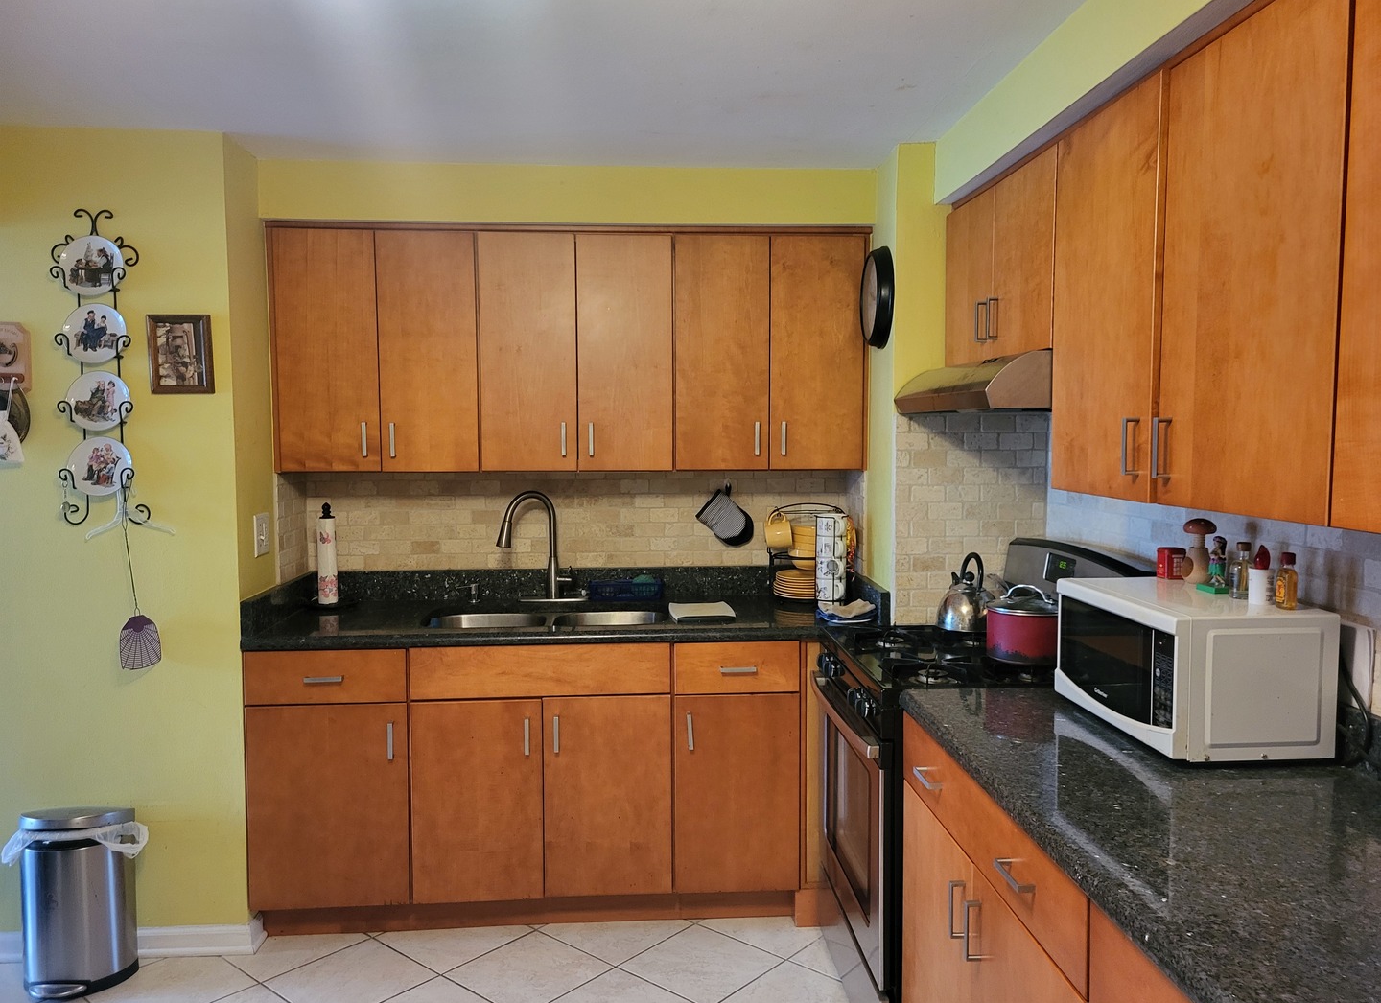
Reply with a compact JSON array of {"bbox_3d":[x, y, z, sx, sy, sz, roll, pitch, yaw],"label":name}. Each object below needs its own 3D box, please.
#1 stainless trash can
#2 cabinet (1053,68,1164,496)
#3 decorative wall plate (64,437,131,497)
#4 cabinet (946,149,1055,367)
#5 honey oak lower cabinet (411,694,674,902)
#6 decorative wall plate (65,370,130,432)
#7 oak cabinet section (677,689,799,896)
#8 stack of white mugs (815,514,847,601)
[{"bbox_3d":[-1.678,1.086,2.813,0.283,0.456,0.200,0,4,-4],"label":"stainless trash can"},{"bbox_3d":[0.941,-0.383,2.012,0.315,0.750,0.440,0,4,-4],"label":"cabinet"},{"bbox_3d":[-1.617,-0.094,2.840,0.167,0.167,0.022,0,4,-4],"label":"decorative wall plate"},{"bbox_3d":[0.912,-0.577,2.596,0.315,0.430,0.751,0,4,-4],"label":"cabinet"},{"bbox_3d":[-0.451,0.857,3.328,0.757,0.608,0.600,0,4,-4],"label":"honey oak lower cabinet"},{"bbox_3d":[-1.616,-0.274,2.828,0.167,0.167,0.022,0,4,-4],"label":"decorative wall plate"},{"bbox_3d":[0.117,0.846,3.372,0.376,0.600,0.599,0,4,-4],"label":"oak cabinet section"},{"bbox_3d":[0.462,0.199,3.421,0.100,0.292,0.100,0,4,-4],"label":"stack of white mugs"}]

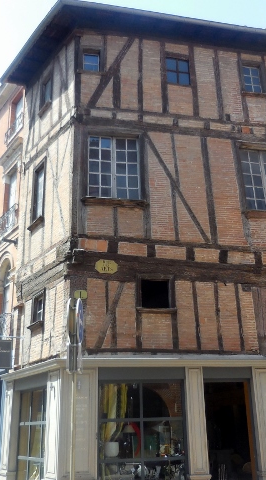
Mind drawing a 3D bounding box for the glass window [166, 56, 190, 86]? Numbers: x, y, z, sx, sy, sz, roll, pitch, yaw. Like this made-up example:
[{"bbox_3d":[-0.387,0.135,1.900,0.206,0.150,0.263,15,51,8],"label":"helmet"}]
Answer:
[{"bbox_3d":[1.203,-4.470,12.278,0.630,0.882,0.100,3,-21,-10],"label":"glass window"}]

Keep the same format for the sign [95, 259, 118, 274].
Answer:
[{"bbox_3d":[-0.554,0.569,9.867,0.481,0.322,0.030,3,-21,-10],"label":"sign"}]

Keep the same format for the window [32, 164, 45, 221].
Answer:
[{"bbox_3d":[-2.525,-1.278,12.388,0.100,1.717,0.672,14,-26,-34],"label":"window"}]

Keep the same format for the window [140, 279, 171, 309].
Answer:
[{"bbox_3d":[0.495,1.162,9.976,0.647,0.631,0.100,3,-21,-10],"label":"window"}]

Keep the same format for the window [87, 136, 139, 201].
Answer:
[{"bbox_3d":[-0.446,-1.709,10.906,1.215,1.629,0.100,3,-21,-10],"label":"window"}]

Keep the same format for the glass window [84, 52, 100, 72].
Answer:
[{"bbox_3d":[-1.064,-4.558,11.889,0.392,0.571,0.100,3,-21,-10],"label":"glass window"}]

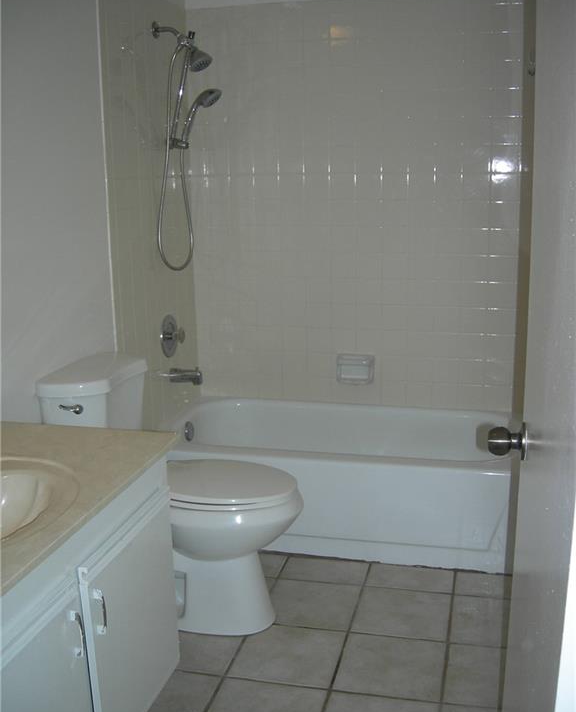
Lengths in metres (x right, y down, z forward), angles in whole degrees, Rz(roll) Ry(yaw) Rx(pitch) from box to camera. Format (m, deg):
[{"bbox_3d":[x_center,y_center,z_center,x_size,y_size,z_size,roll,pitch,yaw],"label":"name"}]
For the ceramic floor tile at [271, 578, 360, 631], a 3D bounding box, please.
[{"bbox_3d":[0.077,0.810,2.602,0.298,0.010,0.298,2,12,14],"label":"ceramic floor tile"}]

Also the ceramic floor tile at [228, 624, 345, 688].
[{"bbox_3d":[0.006,0.860,2.294,0.300,0.010,0.300,2,12,14],"label":"ceramic floor tile"}]

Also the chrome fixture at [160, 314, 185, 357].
[{"bbox_3d":[-0.462,-0.079,3.309,0.067,0.173,0.173,2,12,14],"label":"chrome fixture"}]

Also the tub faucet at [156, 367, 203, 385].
[{"bbox_3d":[-0.424,0.089,3.337,0.142,0.068,0.055,2,12,14],"label":"tub faucet"}]

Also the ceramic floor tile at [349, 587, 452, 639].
[{"bbox_3d":[0.363,0.811,2.506,0.300,0.010,0.300,2,12,14],"label":"ceramic floor tile"}]

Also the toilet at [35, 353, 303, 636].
[{"bbox_3d":[-0.315,0.432,2.560,0.748,0.770,0.480,2,12,14],"label":"toilet"}]

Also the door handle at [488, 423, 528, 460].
[{"bbox_3d":[0.381,0.148,1.380,0.066,0.066,0.066,2,12,14],"label":"door handle"}]

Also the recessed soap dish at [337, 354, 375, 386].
[{"bbox_3d":[0.300,0.057,3.508,0.166,0.132,0.060,2,12,14],"label":"recessed soap dish"}]

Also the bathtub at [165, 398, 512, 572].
[{"bbox_3d":[0.243,0.476,3.206,1.524,0.372,0.755,2,12,14],"label":"bathtub"}]

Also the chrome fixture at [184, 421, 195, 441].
[{"bbox_3d":[-0.416,0.317,3.373,0.020,0.082,0.082,2,12,14],"label":"chrome fixture"}]

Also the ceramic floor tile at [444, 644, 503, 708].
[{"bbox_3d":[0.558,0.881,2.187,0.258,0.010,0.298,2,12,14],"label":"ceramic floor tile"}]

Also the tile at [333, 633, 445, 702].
[{"bbox_3d":[0.293,0.876,2.248,0.298,0.010,0.298,2,12,14],"label":"tile"}]

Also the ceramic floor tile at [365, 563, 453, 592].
[{"bbox_3d":[0.423,0.771,2.757,0.298,0.010,0.173,2,12,14],"label":"ceramic floor tile"}]

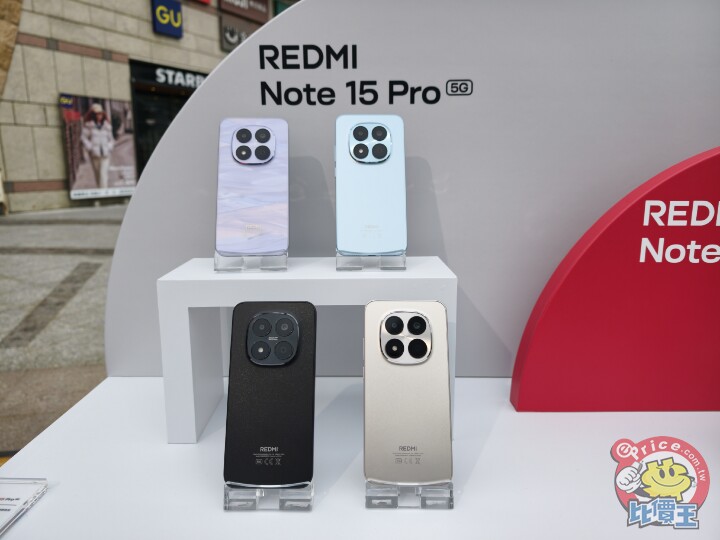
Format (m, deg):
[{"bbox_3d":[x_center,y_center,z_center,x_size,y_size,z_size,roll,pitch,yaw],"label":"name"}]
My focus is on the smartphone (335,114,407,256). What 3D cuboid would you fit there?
[{"bbox_3d":[0.013,-0.097,0.559,0.078,0.164,0.011,0,-9,-2],"label":"smartphone"}]

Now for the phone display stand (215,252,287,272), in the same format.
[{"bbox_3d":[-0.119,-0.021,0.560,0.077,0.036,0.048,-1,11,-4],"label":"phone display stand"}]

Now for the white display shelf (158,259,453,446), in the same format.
[{"bbox_3d":[-0.053,0.085,0.576,0.302,0.180,0.118,0,11,-1],"label":"white display shelf"}]

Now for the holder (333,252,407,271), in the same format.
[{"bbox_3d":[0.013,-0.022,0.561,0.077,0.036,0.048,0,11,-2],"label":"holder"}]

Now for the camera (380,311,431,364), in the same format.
[{"bbox_3d":[0.043,0.062,0.458,0.047,0.048,0.005,0,-12,0],"label":"camera"}]

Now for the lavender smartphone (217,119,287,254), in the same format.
[{"bbox_3d":[-0.120,-0.095,0.561,0.078,0.164,0.011,-1,-12,-4],"label":"lavender smartphone"}]

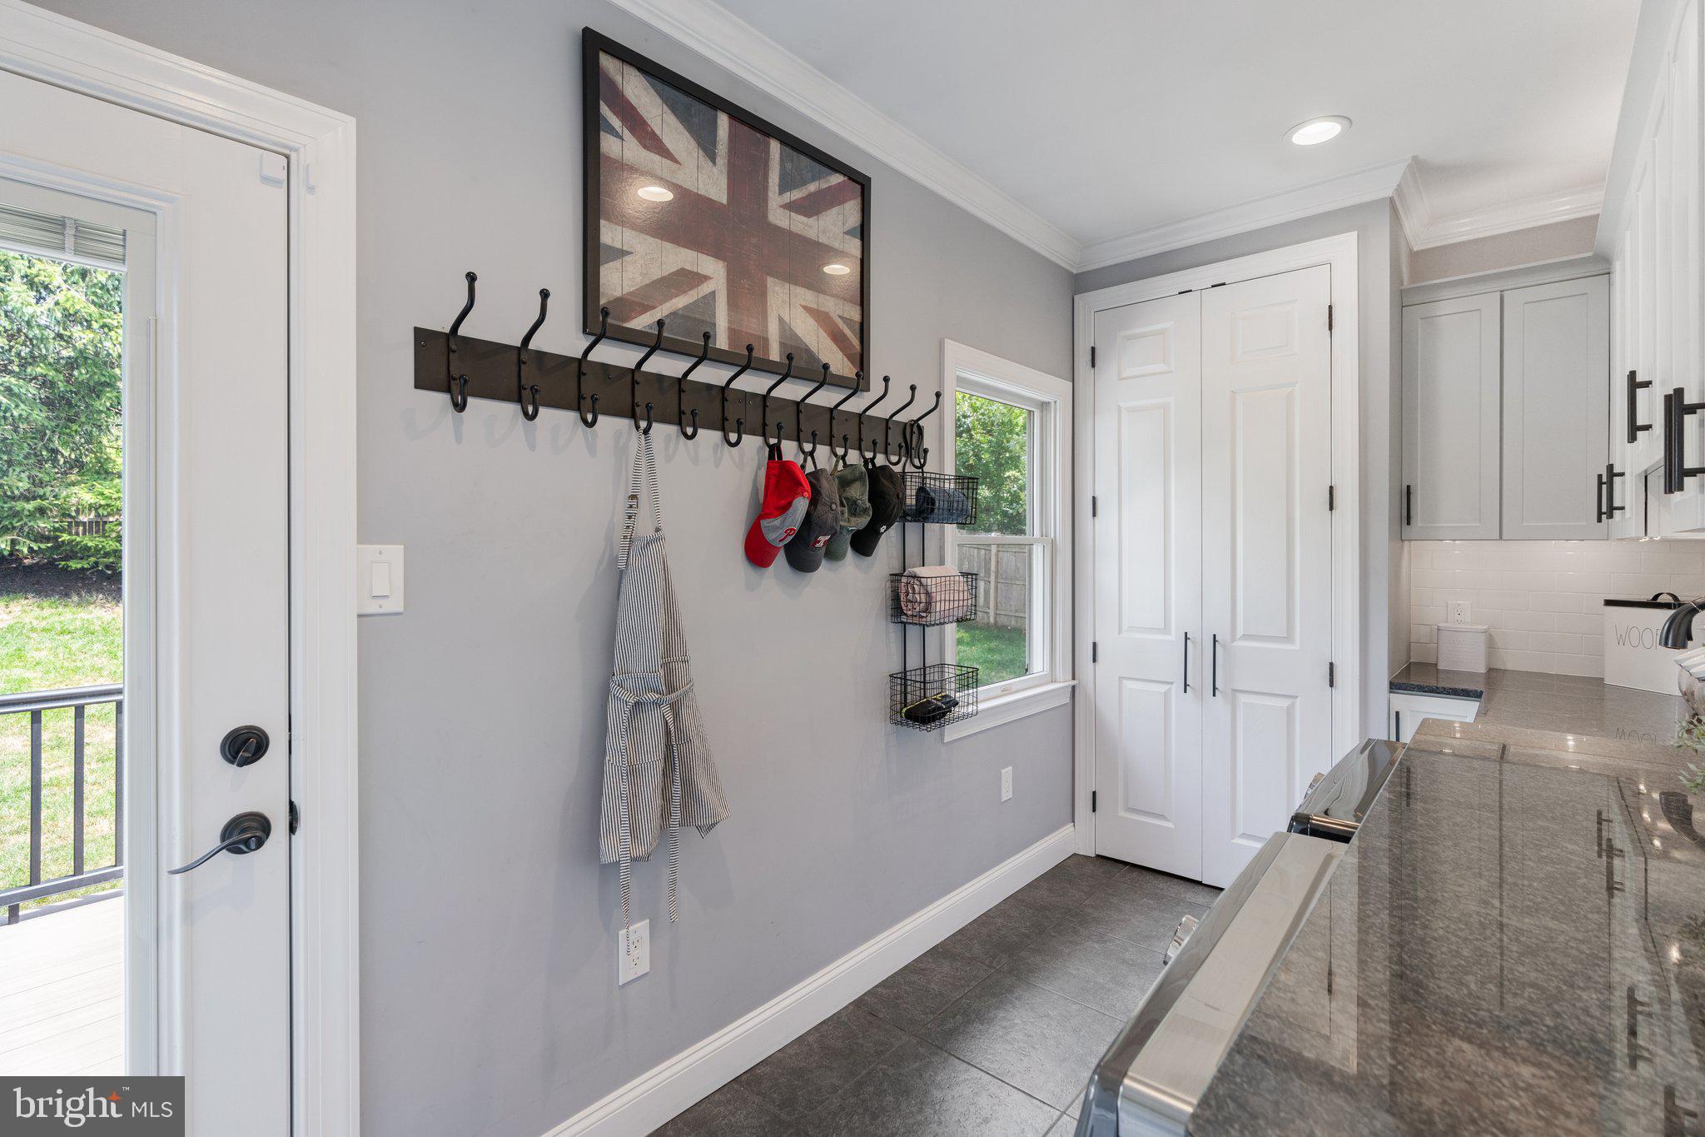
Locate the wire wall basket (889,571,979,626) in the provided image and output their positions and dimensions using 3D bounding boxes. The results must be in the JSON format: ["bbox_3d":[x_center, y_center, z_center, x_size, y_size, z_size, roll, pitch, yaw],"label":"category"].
[{"bbox_3d":[0.274,0.097,2.485,0.160,0.155,0.285,1,1,43],"label":"wire wall basket"}]

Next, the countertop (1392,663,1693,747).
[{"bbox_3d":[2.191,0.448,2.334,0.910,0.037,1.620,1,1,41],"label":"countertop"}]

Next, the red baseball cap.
[{"bbox_3d":[-0.180,-0.144,2.012,0.135,0.270,0.170,11,7,39],"label":"red baseball cap"}]

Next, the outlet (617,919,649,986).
[{"bbox_3d":[-0.515,0.906,1.790,0.010,0.121,0.077,1,1,43],"label":"outlet"}]

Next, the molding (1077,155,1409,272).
[{"bbox_3d":[1.462,-1.374,3.027,1.265,0.090,0.075,1,1,41],"label":"molding"}]

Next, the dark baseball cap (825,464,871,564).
[{"bbox_3d":[-0.004,-0.156,2.201,0.170,0.270,0.135,0,9,-33],"label":"dark baseball cap"}]

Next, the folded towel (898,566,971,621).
[{"bbox_3d":[0.273,0.081,2.492,0.124,0.165,0.229,1,1,41],"label":"folded towel"}]

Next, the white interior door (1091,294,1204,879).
[{"bbox_3d":[1.274,0.071,3.268,0.452,2.432,0.038,1,1,41],"label":"white interior door"}]

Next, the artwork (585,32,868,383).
[{"bbox_3d":[-0.275,-0.876,2.038,0.028,0.671,0.962,1,1,43],"label":"artwork"}]

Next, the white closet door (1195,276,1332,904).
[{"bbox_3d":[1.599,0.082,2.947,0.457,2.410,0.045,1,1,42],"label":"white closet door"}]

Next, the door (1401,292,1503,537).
[{"bbox_3d":[2.289,-0.568,2.901,0.295,0.920,0.021,1,1,41],"label":"door"}]

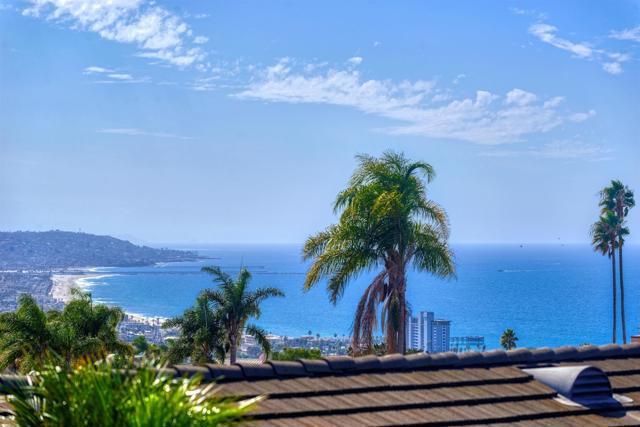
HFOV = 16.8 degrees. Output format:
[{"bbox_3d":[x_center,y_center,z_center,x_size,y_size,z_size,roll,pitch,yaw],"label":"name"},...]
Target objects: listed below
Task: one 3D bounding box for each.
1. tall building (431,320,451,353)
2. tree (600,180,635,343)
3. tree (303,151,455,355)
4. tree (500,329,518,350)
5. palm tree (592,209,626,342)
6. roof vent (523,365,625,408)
[{"bbox_3d":[99.991,103.958,1799.859,16.000,32.000,18.000,0,-1,-6],"label":"tall building"},{"bbox_3d":[27.567,8.192,200.901,3.200,22.500,3.200,0,-1,0],"label":"tree"},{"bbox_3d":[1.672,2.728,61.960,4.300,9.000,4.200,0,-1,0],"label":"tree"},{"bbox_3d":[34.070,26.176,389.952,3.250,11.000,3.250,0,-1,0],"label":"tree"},{"bbox_3d":[26.600,9.723,199.912,3.300,20.000,3.300,0,-1,0],"label":"palm tree"},{"bbox_3d":[2.153,1.498,19.245,0.580,0.350,0.950,0,-1,-43],"label":"roof vent"}]

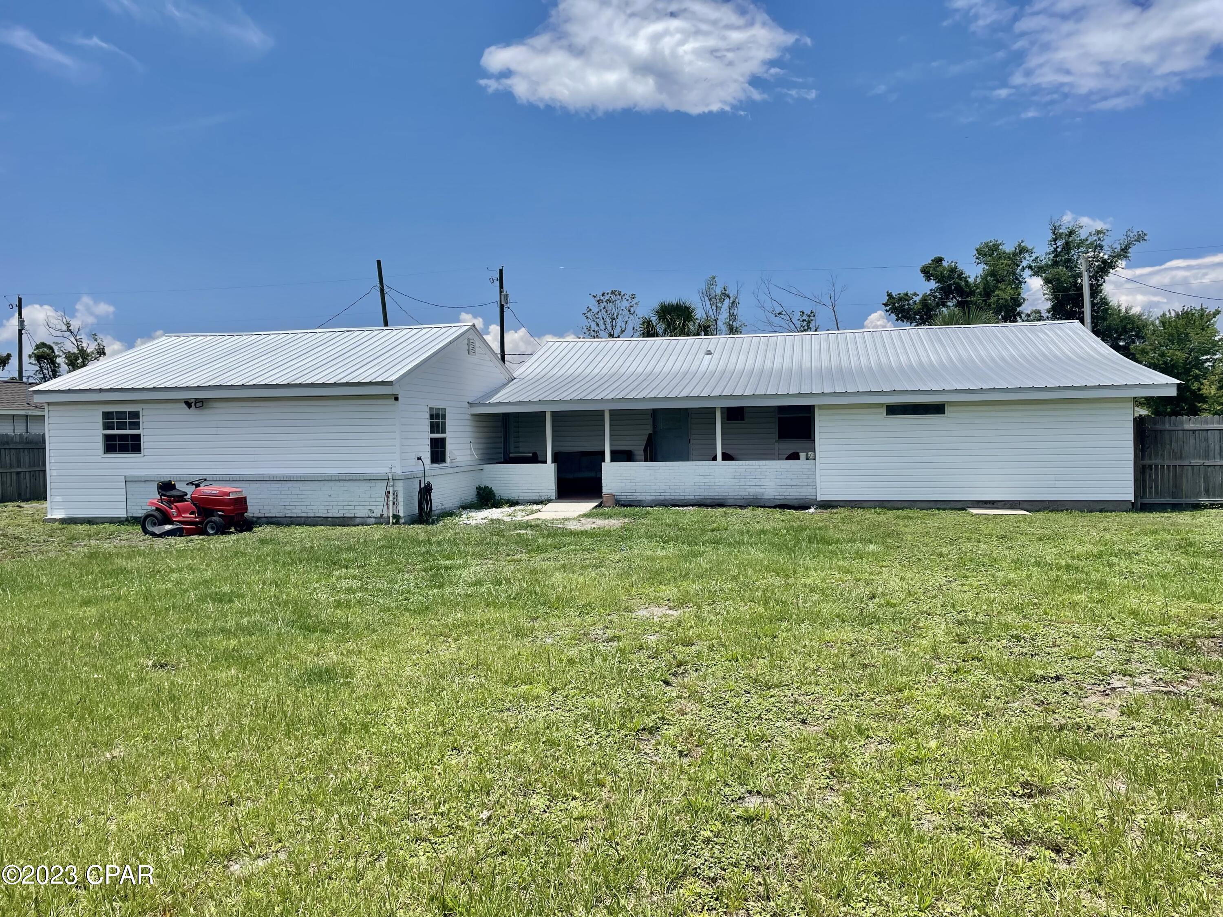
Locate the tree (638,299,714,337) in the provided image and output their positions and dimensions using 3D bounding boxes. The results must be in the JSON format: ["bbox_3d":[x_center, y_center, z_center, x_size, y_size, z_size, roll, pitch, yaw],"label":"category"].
[{"bbox_3d":[2.719,-3.031,38.124,3.200,7.111,3.000,0,2,11],"label":"tree"}]

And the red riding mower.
[{"bbox_3d":[-7.054,0.811,15.659,1.700,1.030,1.100,0,2,16],"label":"red riding mower"}]

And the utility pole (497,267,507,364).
[{"bbox_3d":[-5.674,-4.870,48.399,0.320,10.441,0.320,0,2,11],"label":"utility pole"}]

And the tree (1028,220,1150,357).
[{"bbox_3d":[24.693,-6.158,47.442,6.400,12.225,6.000,0,2,11],"label":"tree"}]

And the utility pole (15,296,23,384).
[{"bbox_3d":[-35.201,-4.547,54.972,0.320,10.244,0.320,0,2,11],"label":"utility pole"}]

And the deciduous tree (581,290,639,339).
[{"bbox_3d":[-0.007,-3.320,39.165,2.600,7.705,2.600,0,2,11],"label":"deciduous tree"}]

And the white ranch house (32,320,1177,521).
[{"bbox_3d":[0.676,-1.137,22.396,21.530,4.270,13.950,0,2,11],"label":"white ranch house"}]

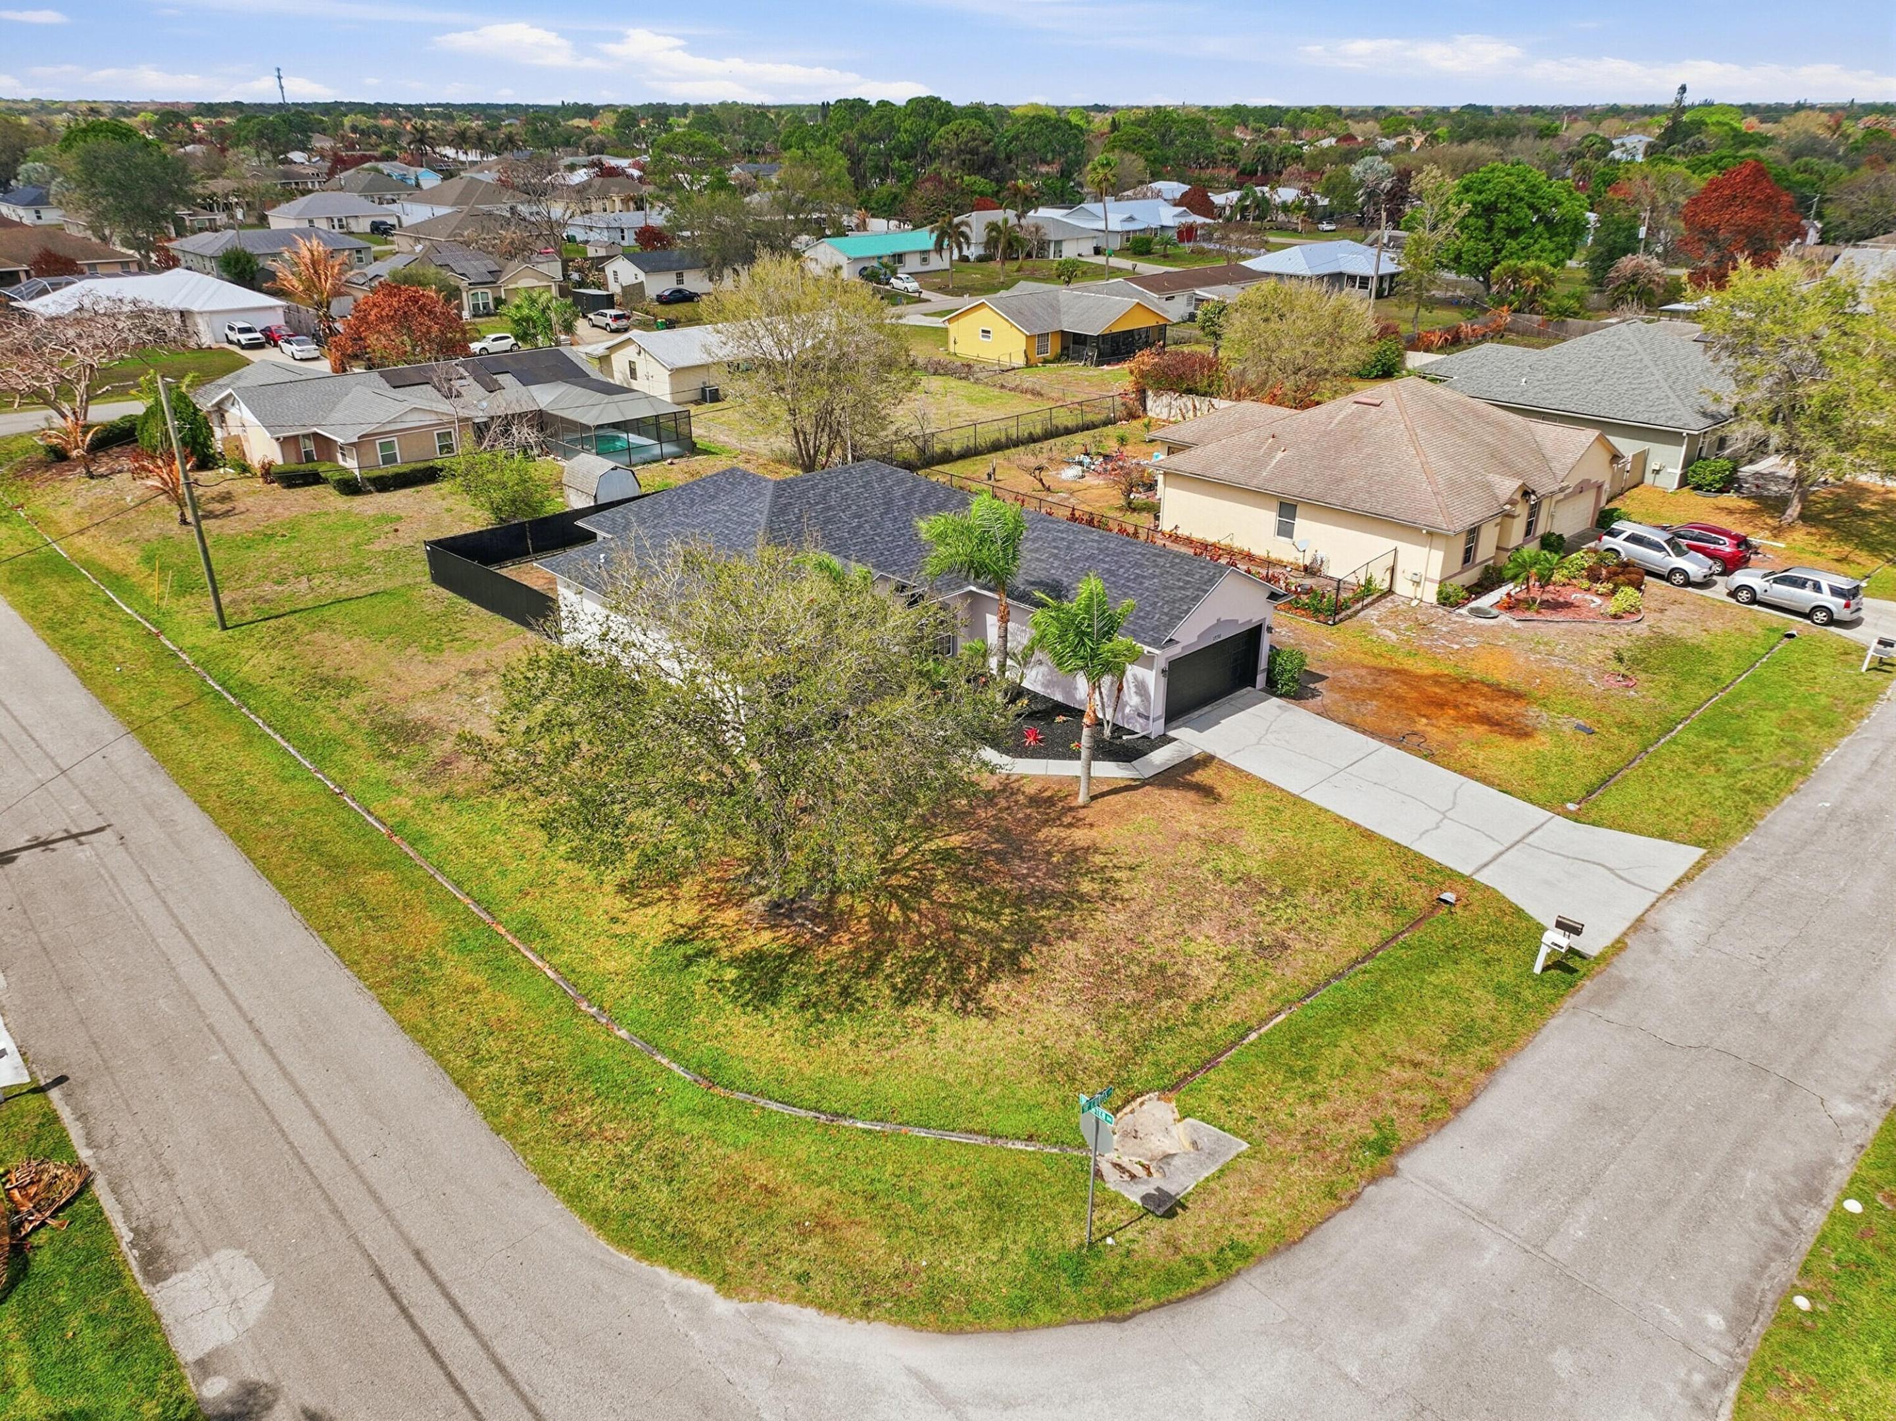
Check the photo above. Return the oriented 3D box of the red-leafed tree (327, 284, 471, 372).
[{"bbox_3d":[-40.484,-27.784,95.444,10.230,5.972,9.514,-22,32,-39],"label":"red-leafed tree"}]

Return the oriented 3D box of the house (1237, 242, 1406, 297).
[{"bbox_3d":[39.111,-45.198,135.001,16.600,4.700,13.700,-21,32,-38],"label":"house"}]

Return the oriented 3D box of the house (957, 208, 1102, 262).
[{"bbox_3d":[7.322,-61.565,169.764,18.107,5.217,18.823,-22,32,-39],"label":"house"}]

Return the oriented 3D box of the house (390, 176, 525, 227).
[{"bbox_3d":[-76.140,-82.482,213.168,17.500,6.000,16.500,-21,32,-38],"label":"house"}]

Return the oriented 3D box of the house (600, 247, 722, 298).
[{"bbox_3d":[-27.908,-45.673,136.396,13.094,4.194,8.082,-22,32,-39],"label":"house"}]

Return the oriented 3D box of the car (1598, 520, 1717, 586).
[{"bbox_3d":[29.744,-6.562,55.147,1.830,1.690,4.600,-19,34,-35],"label":"car"}]

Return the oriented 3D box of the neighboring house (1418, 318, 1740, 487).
[{"bbox_3d":[36.393,-18.795,76.012,17.200,6.000,20.000,-22,33,-39],"label":"neighboring house"}]

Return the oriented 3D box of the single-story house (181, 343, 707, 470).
[{"bbox_3d":[-28.220,-16.859,72.983,19.800,4.800,20.400,-21,32,-38],"label":"single-story house"}]

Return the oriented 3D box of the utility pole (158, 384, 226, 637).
[{"bbox_3d":[-26.991,-7.218,46.995,0.276,9.268,0.276,-22,32,-39],"label":"utility pole"}]

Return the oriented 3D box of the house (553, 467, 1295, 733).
[{"bbox_3d":[-2.948,-4.530,45.911,16.800,5.250,24.600,-21,32,-38],"label":"house"}]

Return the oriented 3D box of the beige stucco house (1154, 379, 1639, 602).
[{"bbox_3d":[19.366,-12.136,61.067,17.084,6.547,18.209,-22,32,-39],"label":"beige stucco house"}]

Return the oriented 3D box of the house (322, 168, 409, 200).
[{"bbox_3d":[-110.408,-99.493,251.005,13.000,5.600,18.500,-21,32,-38],"label":"house"}]

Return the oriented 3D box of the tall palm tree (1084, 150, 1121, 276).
[{"bbox_3d":[16.824,-54.355,144.861,4.100,13.000,4.100,3,25,6],"label":"tall palm tree"}]

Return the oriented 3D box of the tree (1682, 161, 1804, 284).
[{"bbox_3d":[84.181,-51.516,139.543,11.600,12.200,11.600,0,25,0],"label":"tree"}]

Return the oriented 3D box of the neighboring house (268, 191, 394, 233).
[{"bbox_3d":[-91.419,-73.805,195.425,15.038,5.626,15.038,-22,32,-39],"label":"neighboring house"}]

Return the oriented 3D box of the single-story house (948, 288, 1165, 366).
[{"bbox_3d":[8.042,-30.705,103.297,16.500,4.600,18.200,-21,32,-38],"label":"single-story house"}]

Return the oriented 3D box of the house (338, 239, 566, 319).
[{"bbox_3d":[-46.774,-39.870,122.032,15.800,5.700,15.500,-21,32,-38],"label":"house"}]

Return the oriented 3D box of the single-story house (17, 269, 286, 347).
[{"bbox_3d":[-65.735,-33.064,108.120,16.266,4.859,16.572,-22,32,-39],"label":"single-story house"}]

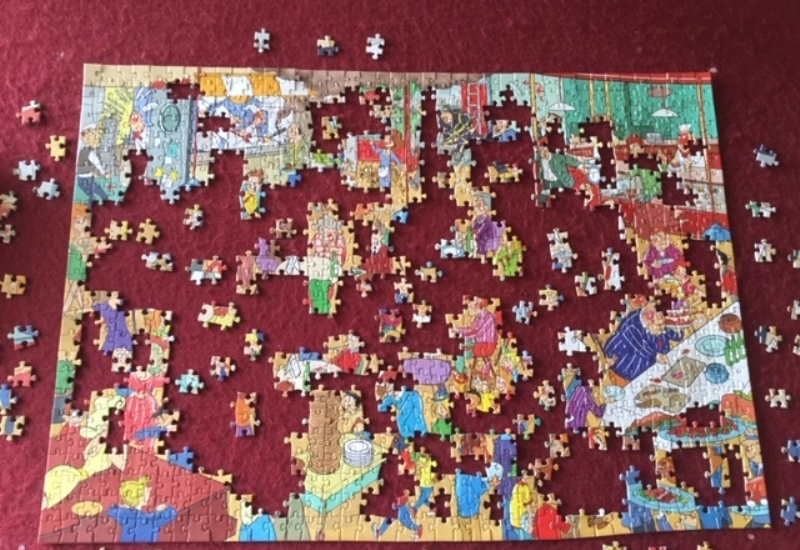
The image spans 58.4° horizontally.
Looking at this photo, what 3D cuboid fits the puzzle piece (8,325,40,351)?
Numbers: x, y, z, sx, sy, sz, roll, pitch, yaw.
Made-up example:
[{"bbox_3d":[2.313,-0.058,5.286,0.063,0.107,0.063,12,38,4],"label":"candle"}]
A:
[{"bbox_3d":[-0.363,0.060,0.691,0.029,0.002,0.023,-7,77,-4],"label":"puzzle piece"}]

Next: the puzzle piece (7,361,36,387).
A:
[{"bbox_3d":[-0.360,0.095,0.683,0.026,0.003,0.024,-1,77,-3],"label":"puzzle piece"}]

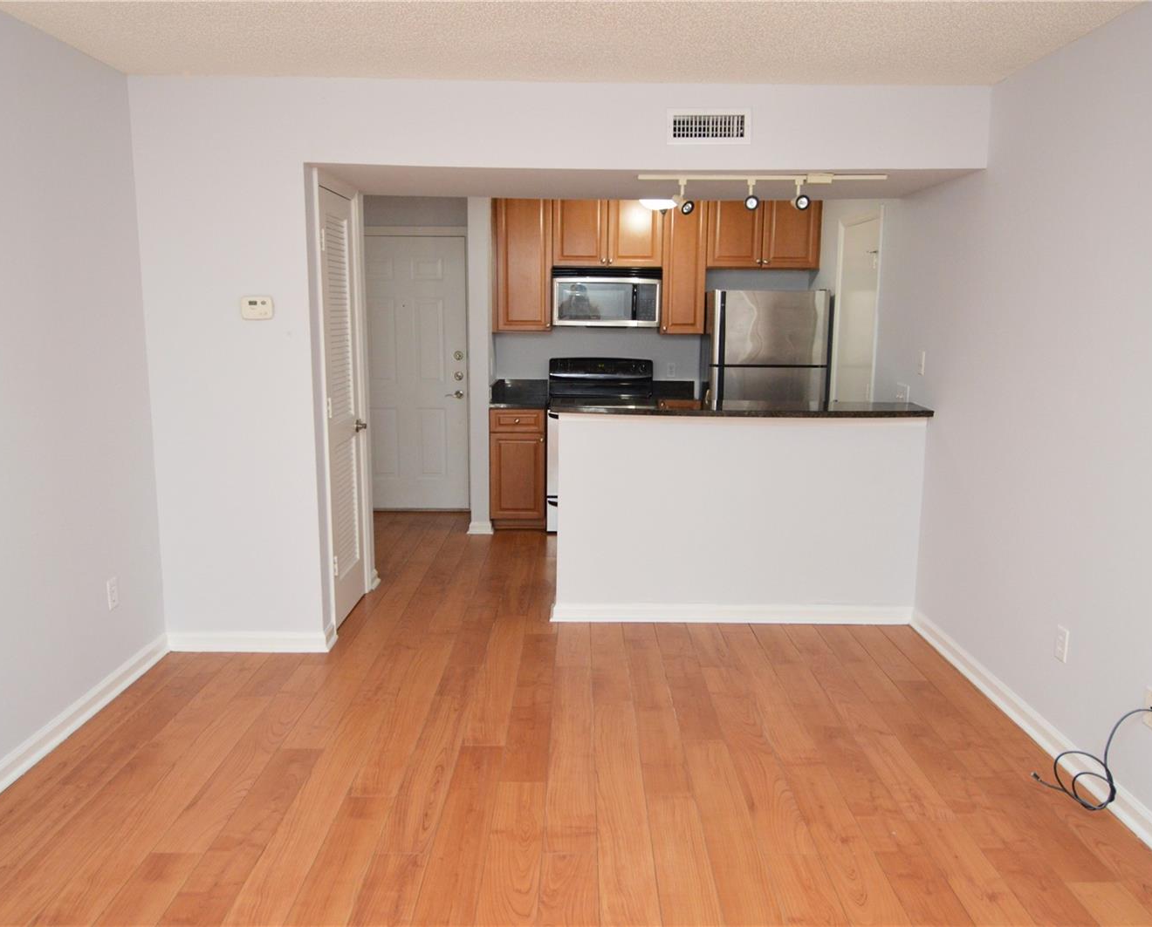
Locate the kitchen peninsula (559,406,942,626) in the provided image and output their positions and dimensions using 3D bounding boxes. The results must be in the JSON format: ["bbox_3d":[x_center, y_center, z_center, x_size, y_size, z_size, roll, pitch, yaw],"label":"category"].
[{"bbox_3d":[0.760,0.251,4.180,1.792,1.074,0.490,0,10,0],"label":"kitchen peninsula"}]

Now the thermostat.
[{"bbox_3d":[-1.322,-0.645,3.544,0.138,0.100,0.030,0,10,0],"label":"thermostat"}]

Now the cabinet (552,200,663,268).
[{"bbox_3d":[0.223,-1.668,6.039,0.759,0.560,0.320,0,10,0],"label":"cabinet"}]

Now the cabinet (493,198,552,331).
[{"bbox_3d":[-0.367,-1.463,6.022,0.405,1.040,0.335,1,10,0],"label":"cabinet"}]

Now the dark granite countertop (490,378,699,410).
[{"bbox_3d":[0.152,-0.484,6.027,1.470,0.147,0.660,1,10,0],"label":"dark granite countertop"}]

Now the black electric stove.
[{"bbox_3d":[0.189,-0.145,6.081,0.757,1.190,0.670,1,10,0],"label":"black electric stove"}]

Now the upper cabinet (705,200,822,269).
[{"bbox_3d":[1.308,-1.655,6.044,0.784,0.560,0.320,0,10,0],"label":"upper cabinet"}]

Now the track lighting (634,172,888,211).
[{"bbox_3d":[0.791,-1.145,3.616,1.045,0.165,0.120,1,10,0],"label":"track lighting"}]

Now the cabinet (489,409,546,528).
[{"bbox_3d":[-0.400,0.003,6.172,0.381,0.866,0.603,0,10,0],"label":"cabinet"}]

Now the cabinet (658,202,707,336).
[{"bbox_3d":[0.758,-1.440,6.080,0.312,1.020,0.320,0,10,0],"label":"cabinet"}]

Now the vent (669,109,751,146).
[{"bbox_3d":[0.537,-1.351,3.421,0.335,0.135,0.022,1,10,0],"label":"vent"}]

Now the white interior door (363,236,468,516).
[{"bbox_3d":[-1.256,-0.640,6.362,0.912,2.035,0.045,1,10,0],"label":"white interior door"}]

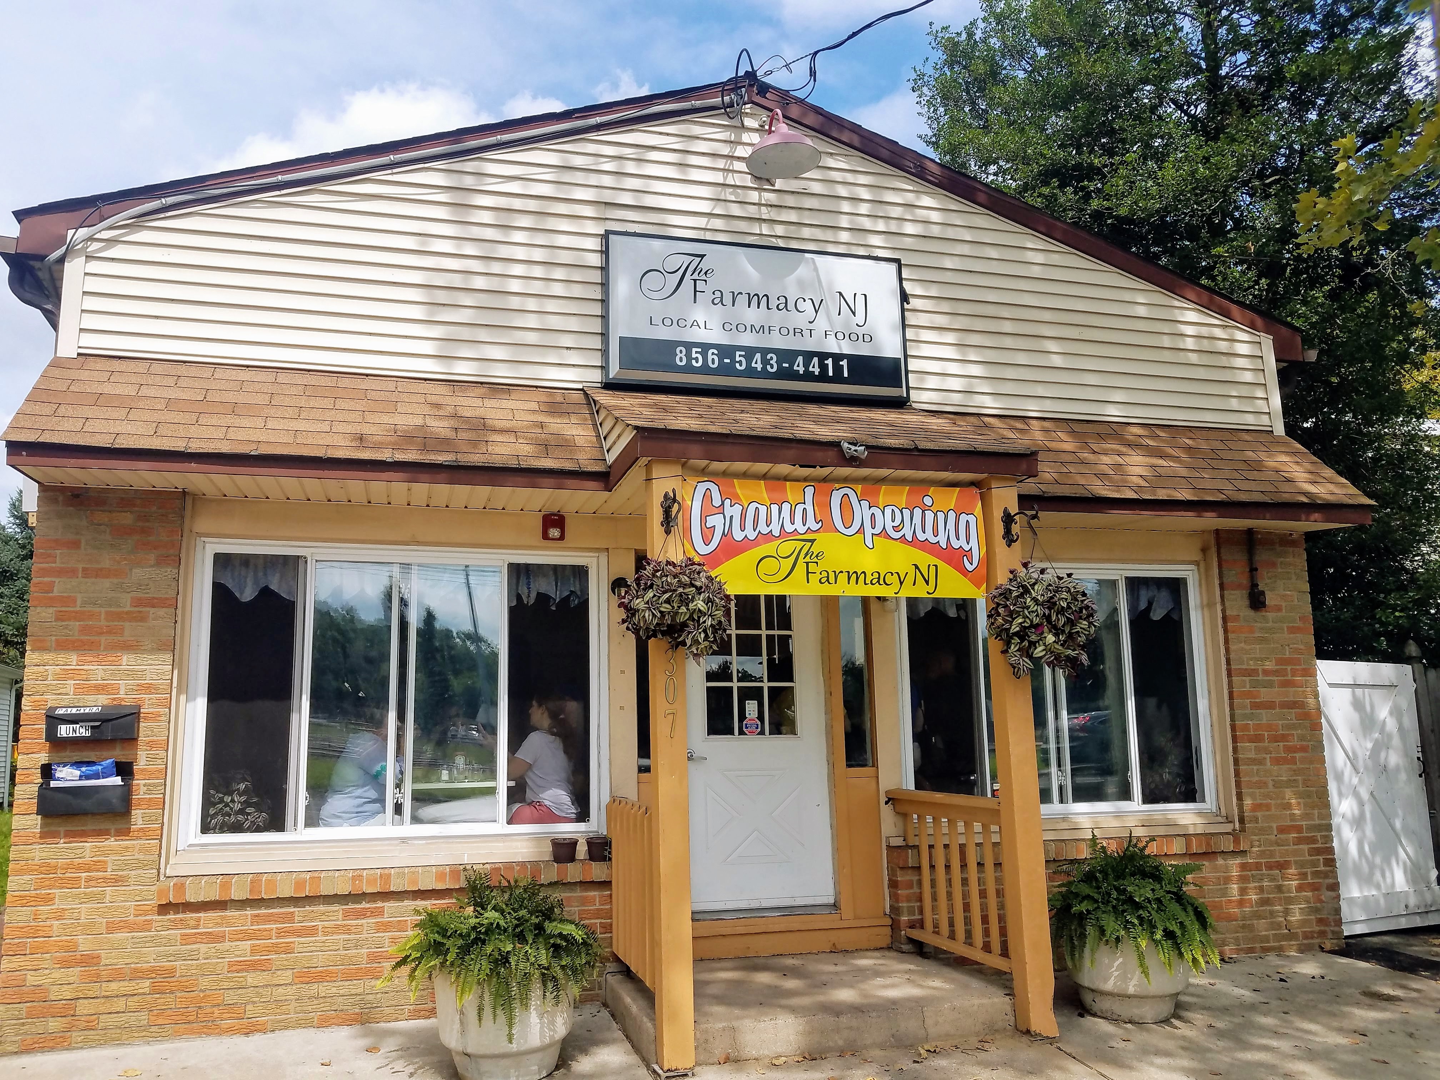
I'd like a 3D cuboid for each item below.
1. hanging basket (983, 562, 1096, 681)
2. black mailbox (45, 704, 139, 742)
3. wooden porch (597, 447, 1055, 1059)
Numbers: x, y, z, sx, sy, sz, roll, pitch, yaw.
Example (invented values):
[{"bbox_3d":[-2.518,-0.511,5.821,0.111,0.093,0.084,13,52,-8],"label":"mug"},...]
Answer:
[{"bbox_3d":[1.514,0.375,5.073,0.500,0.510,0.500,2,-10,-15],"label":"hanging basket"},{"bbox_3d":[-2.991,0.871,5.158,0.380,0.165,0.100,2,-10,-15],"label":"black mailbox"},{"bbox_3d":[0.449,1.054,5.533,1.930,2.620,1.170,2,-10,-15],"label":"wooden porch"}]

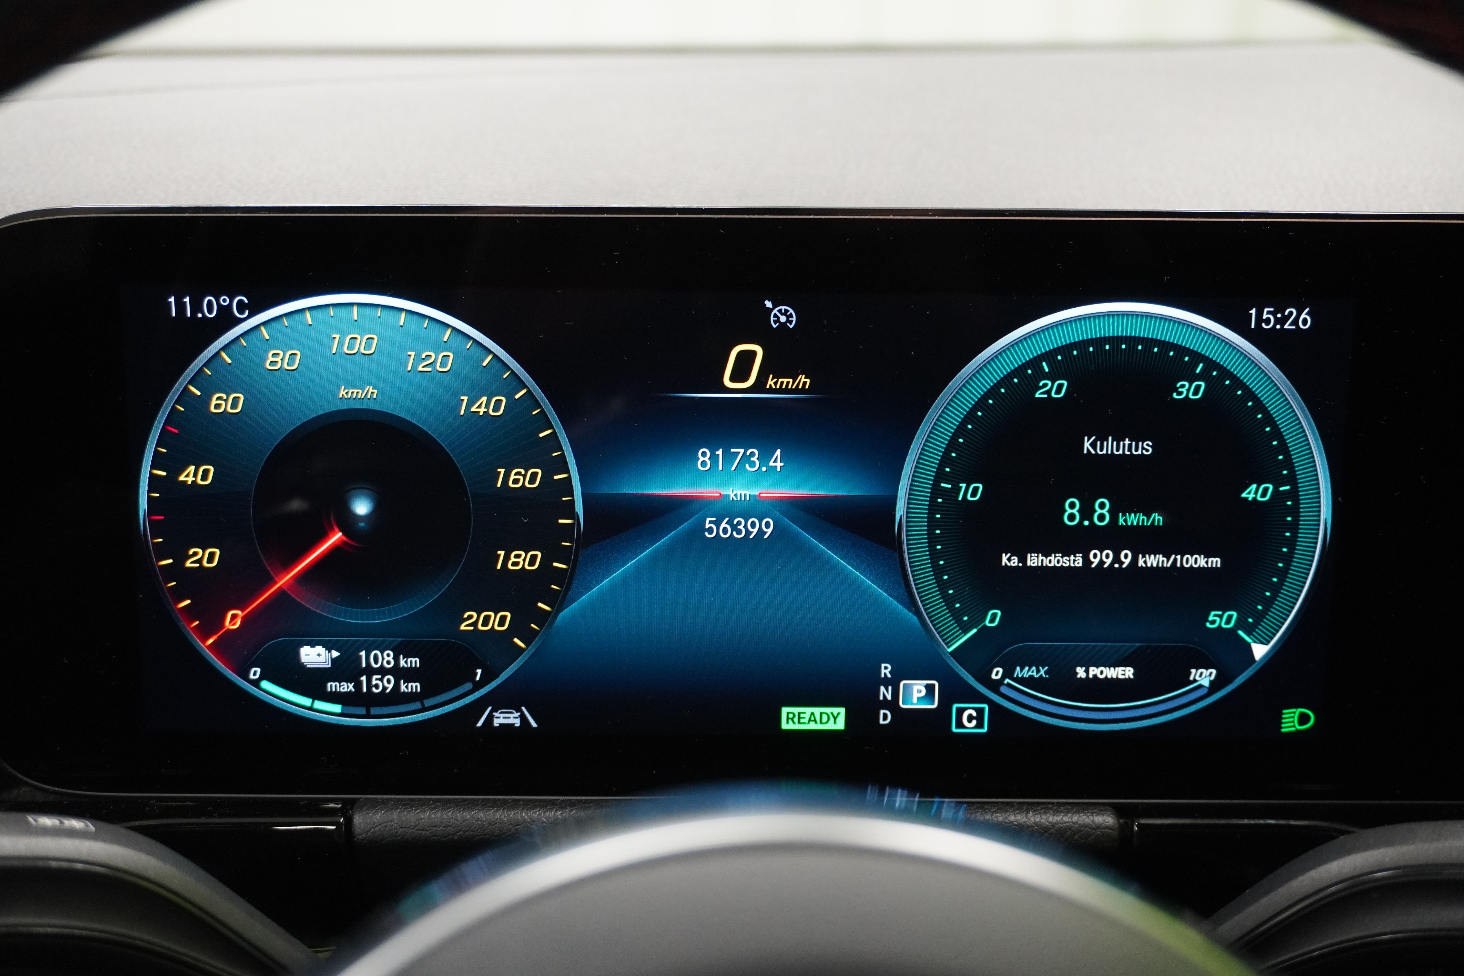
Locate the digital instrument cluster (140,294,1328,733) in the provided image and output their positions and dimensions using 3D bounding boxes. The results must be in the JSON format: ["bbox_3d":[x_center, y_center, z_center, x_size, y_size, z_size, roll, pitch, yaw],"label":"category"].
[{"bbox_3d":[0.001,0.005,0.335,0.243,0.091,0.018,1,9,-1],"label":"digital instrument cluster"}]

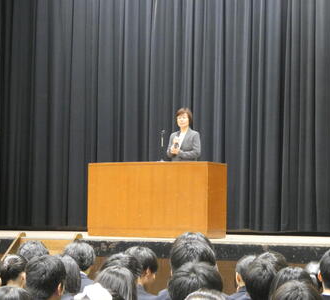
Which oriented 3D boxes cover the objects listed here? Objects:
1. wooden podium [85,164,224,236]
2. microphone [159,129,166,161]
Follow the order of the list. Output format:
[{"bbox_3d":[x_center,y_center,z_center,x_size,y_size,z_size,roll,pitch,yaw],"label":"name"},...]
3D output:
[{"bbox_3d":[-0.110,0.657,18.188,1.764,0.968,0.569,-1,-3,28],"label":"wooden podium"},{"bbox_3d":[-0.033,-0.038,18.330,0.080,0.439,0.120,-1,-3,28],"label":"microphone"}]

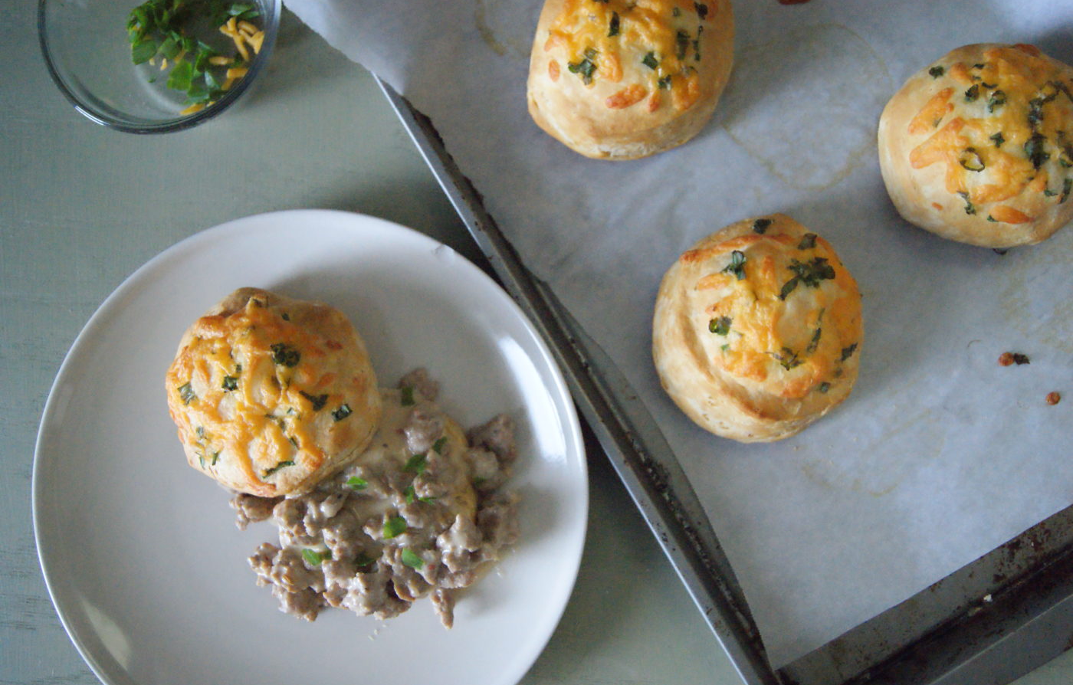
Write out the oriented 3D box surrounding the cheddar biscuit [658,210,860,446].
[{"bbox_3d":[0.093,-0.006,0.410,0.087,0.050,0.096,0,88,3],"label":"cheddar biscuit"}]

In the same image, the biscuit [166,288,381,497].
[{"bbox_3d":[-0.112,0.020,0.412,0.092,0.043,0.088,0,83,9],"label":"biscuit"}]

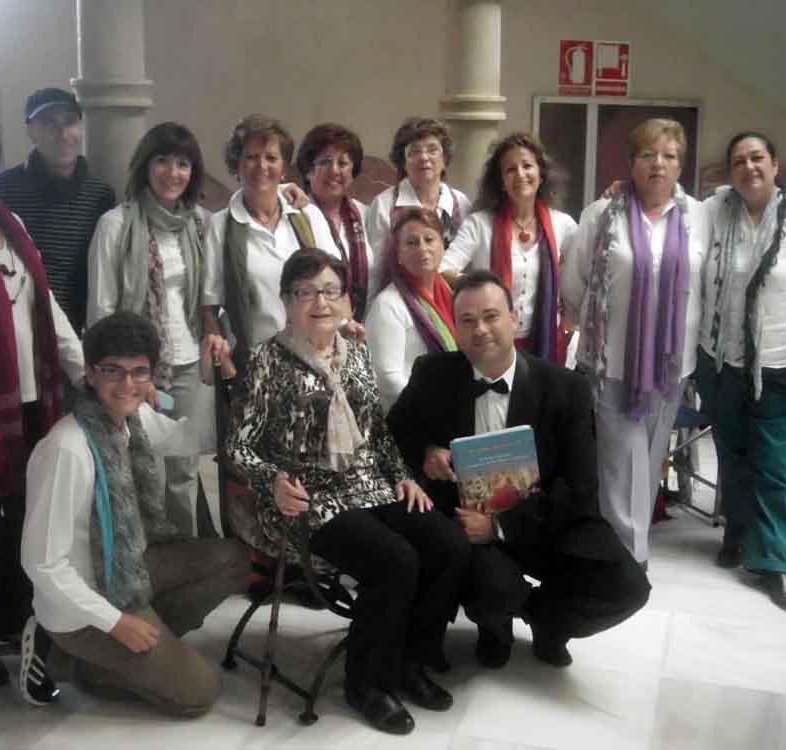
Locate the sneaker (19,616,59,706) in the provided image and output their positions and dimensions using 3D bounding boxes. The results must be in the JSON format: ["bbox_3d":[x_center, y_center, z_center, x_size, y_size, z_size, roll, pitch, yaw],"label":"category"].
[{"bbox_3d":[-0.930,0.761,2.761,0.110,0.255,0.100,-3,5,15],"label":"sneaker"}]

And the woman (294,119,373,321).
[{"bbox_3d":[-0.199,-0.029,3.473,0.480,1.600,0.340,-1,7,-8],"label":"woman"}]

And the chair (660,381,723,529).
[{"bbox_3d":[1.180,0.207,4.612,0.500,0.820,0.500,-2,8,-11],"label":"chair"}]

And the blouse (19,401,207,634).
[{"bbox_3d":[-0.741,0.366,2.726,0.460,0.580,0.380,-6,10,-42],"label":"blouse"}]

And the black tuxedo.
[{"bbox_3d":[0.339,0.316,2.881,0.690,0.780,0.550,1,7,10],"label":"black tuxedo"}]

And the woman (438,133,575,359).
[{"bbox_3d":[0.437,-0.064,3.767,0.500,1.590,0.380,1,8,6],"label":"woman"}]

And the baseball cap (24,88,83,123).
[{"bbox_3d":[-1.171,-0.929,3.586,0.185,0.130,0.250,-3,11,-17],"label":"baseball cap"}]

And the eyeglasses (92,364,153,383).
[{"bbox_3d":[-0.660,-0.010,2.515,0.145,0.043,0.135,1,6,-22],"label":"eyeglasses"}]

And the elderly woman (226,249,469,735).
[{"bbox_3d":[-0.110,0.261,2.804,0.570,1.190,0.770,-5,9,-34],"label":"elderly woman"}]

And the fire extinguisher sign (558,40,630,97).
[{"bbox_3d":[1.105,-1.686,5.720,0.430,0.297,0.010,-2,7,-12],"label":"fire extinguisher sign"}]

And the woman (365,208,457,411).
[{"bbox_3d":[0.072,0.133,3.342,0.500,1.310,0.520,-3,8,-20],"label":"woman"}]

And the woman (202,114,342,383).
[{"bbox_3d":[-0.378,-0.007,3.321,0.470,1.600,0.360,-2,8,-11],"label":"woman"}]

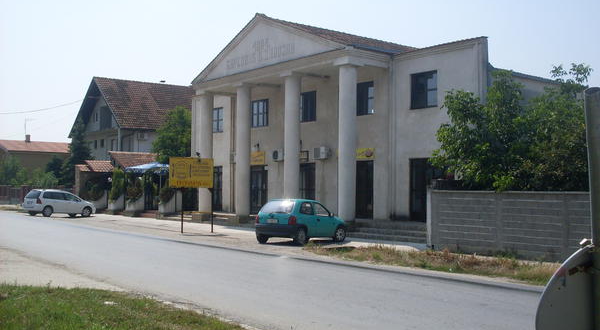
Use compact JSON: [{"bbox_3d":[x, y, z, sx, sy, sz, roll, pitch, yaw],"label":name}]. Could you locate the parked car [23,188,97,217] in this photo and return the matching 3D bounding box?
[{"bbox_3d":[-14.600,2.320,40.200,1.760,1.560,4.420,-1,-4,37],"label":"parked car"}]

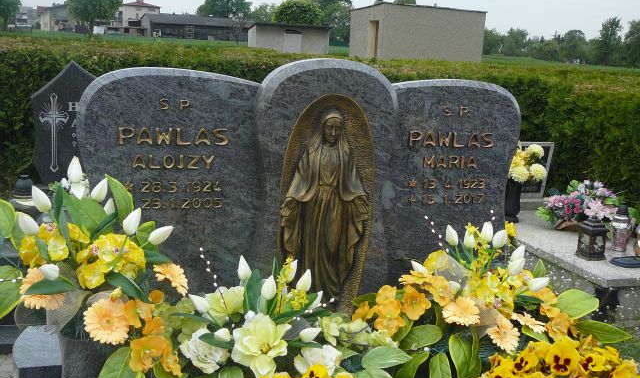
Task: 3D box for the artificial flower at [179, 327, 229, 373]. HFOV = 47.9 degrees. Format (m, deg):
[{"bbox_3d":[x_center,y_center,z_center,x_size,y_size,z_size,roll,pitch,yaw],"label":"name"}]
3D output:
[{"bbox_3d":[-0.253,0.356,1.580,0.103,0.095,0.070,2,-3,6],"label":"artificial flower"}]

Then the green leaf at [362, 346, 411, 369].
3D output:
[{"bbox_3d":[0.164,0.412,1.760,0.117,0.057,0.030,1,-26,0],"label":"green leaf"}]

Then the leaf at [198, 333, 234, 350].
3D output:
[{"bbox_3d":[-0.224,0.326,1.550,0.090,0.035,0.030,-7,15,-40],"label":"leaf"}]

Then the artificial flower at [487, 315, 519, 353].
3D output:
[{"bbox_3d":[0.502,0.400,1.980,0.088,0.102,0.045,7,17,-8],"label":"artificial flower"}]

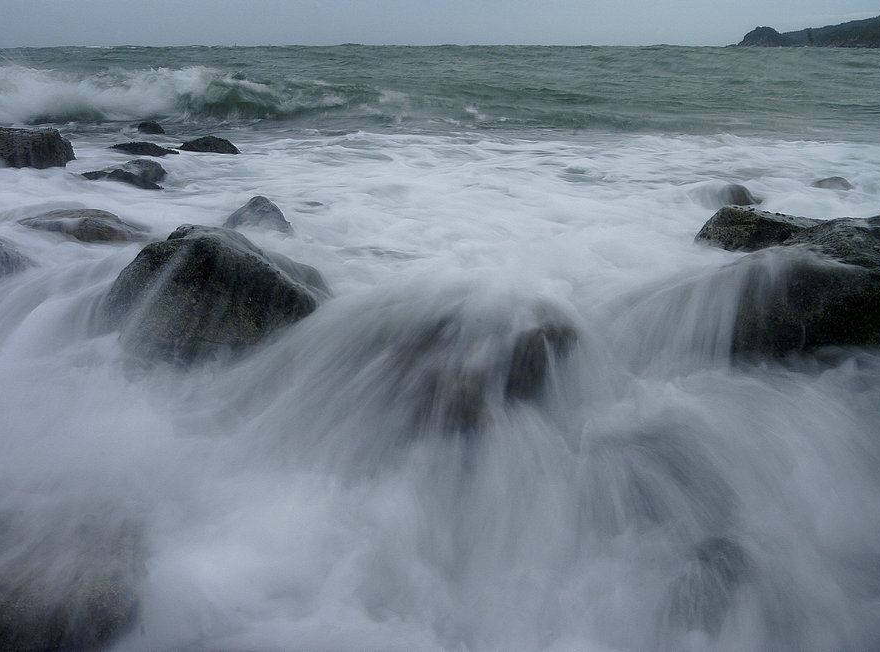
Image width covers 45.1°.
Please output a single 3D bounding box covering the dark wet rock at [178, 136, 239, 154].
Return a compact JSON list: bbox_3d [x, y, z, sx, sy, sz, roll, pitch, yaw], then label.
[{"bbox_3d":[-3.621,-2.804,16.560,0.932,0.309,0.699,-3,15,-12],"label":"dark wet rock"}]

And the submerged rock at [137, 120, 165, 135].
[{"bbox_3d":[-5.498,-3.736,20.123,0.530,0.320,0.424,-4,15,-15],"label":"submerged rock"}]

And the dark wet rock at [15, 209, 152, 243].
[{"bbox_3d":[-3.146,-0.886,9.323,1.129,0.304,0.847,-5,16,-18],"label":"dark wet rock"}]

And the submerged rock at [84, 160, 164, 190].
[{"bbox_3d":[-3.730,-1.767,12.500,0.983,0.415,0.738,-4,15,-16],"label":"submerged rock"}]

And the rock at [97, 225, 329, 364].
[{"bbox_3d":[-1.327,-0.241,6.106,1.281,0.707,1.089,-3,15,-12],"label":"rock"}]

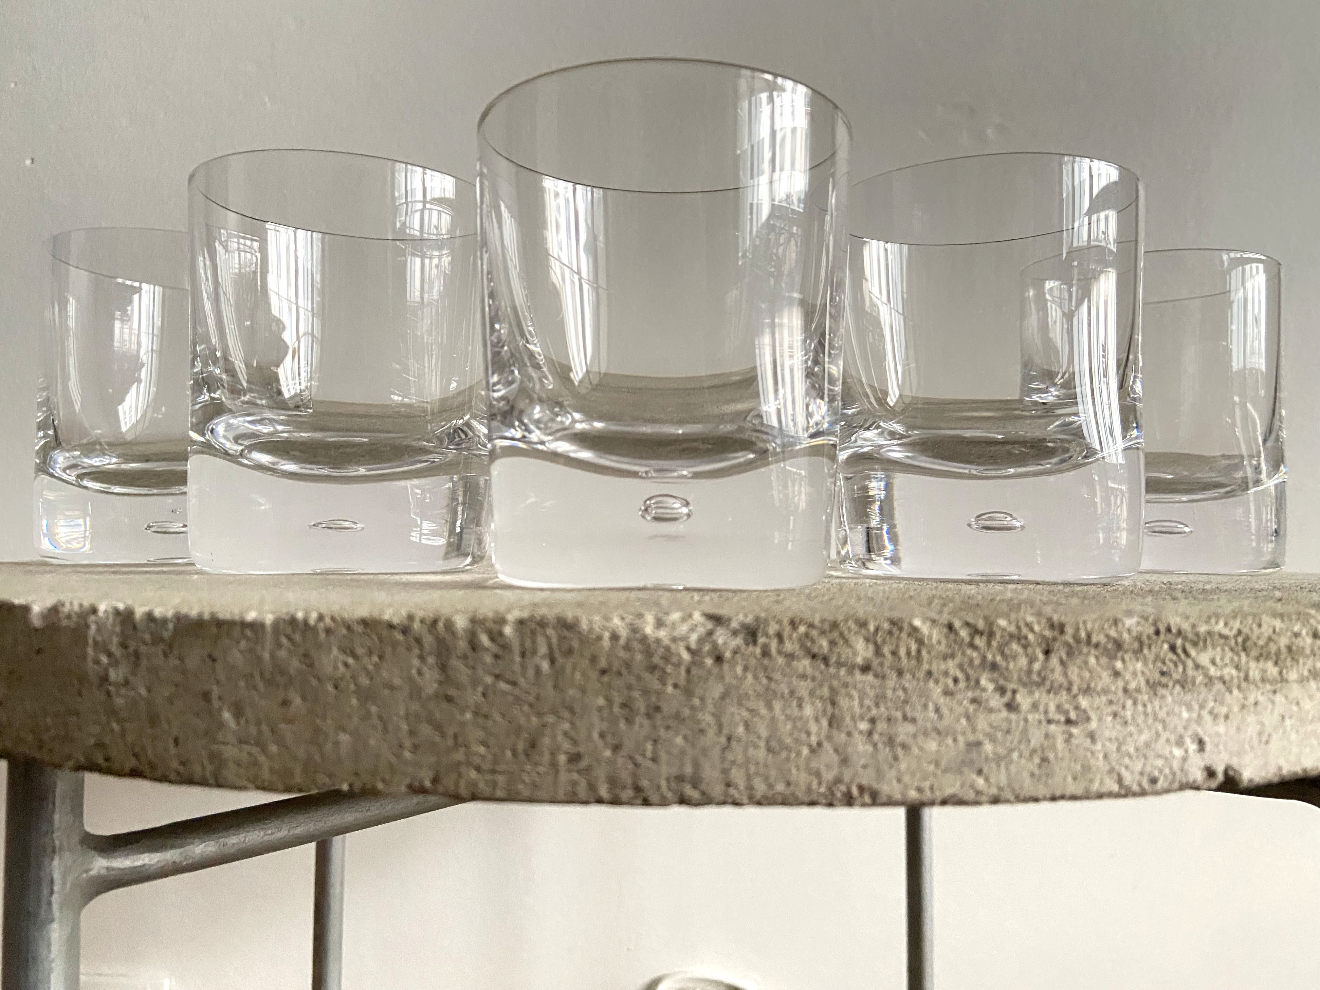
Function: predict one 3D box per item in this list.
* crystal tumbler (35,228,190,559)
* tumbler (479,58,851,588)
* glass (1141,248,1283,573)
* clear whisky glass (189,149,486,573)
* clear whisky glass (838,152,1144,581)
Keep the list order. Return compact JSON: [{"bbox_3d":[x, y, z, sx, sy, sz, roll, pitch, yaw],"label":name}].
[{"bbox_3d":[-0.156,-0.028,0.322,0.079,0.096,0.079,1,-2,0],"label":"crystal tumbler"},{"bbox_3d":[0.001,-0.030,0.223,0.081,0.100,0.081,1,-2,0],"label":"tumbler"},{"bbox_3d":[0.162,-0.024,0.330,0.078,0.095,0.078,1,-2,0],"label":"glass"},{"bbox_3d":[-0.084,-0.030,0.268,0.079,0.099,0.079,1,-2,0],"label":"clear whisky glass"},{"bbox_3d":[0.085,-0.028,0.264,0.079,0.098,0.079,1,-2,0],"label":"clear whisky glass"}]

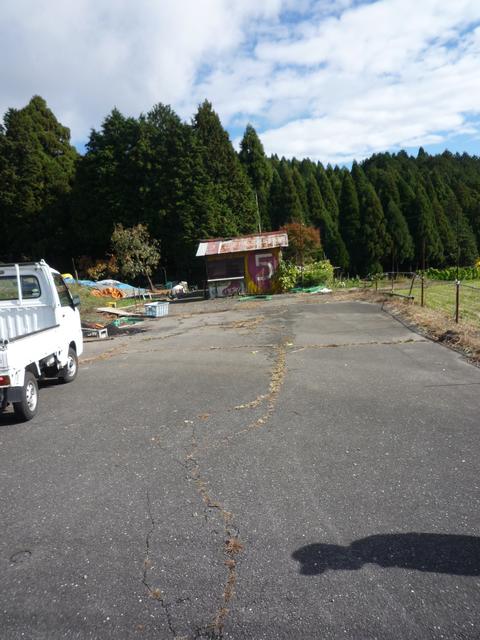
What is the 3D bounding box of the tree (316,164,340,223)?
[{"bbox_3d":[10.414,-11.873,54.390,2.970,12.500,2.970,0,6,0],"label":"tree"}]

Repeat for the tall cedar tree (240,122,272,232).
[{"bbox_3d":[1.321,-10.035,39.377,2.900,12.770,2.900,0,6,0],"label":"tall cedar tree"}]

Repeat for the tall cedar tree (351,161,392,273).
[{"bbox_3d":[14.062,-10.784,49.425,4.060,11.780,4.060,0,6,0],"label":"tall cedar tree"}]

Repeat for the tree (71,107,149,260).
[{"bbox_3d":[-9.222,-8.585,32.414,5.330,12.020,5.330,0,6,0],"label":"tree"}]

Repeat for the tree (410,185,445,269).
[{"bbox_3d":[20.099,-9.980,49.547,3.640,9.290,3.640,0,6,0],"label":"tree"}]

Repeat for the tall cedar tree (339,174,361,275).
[{"bbox_3d":[11.957,-10.534,50.470,2.520,10.860,2.520,0,6,0],"label":"tall cedar tree"}]

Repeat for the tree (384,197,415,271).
[{"bbox_3d":[16.780,-8.860,48.625,3.160,7.680,3.160,0,6,0],"label":"tree"}]

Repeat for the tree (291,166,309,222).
[{"bbox_3d":[6.875,-11.486,53.406,2.500,12.160,2.500,0,6,0],"label":"tree"}]

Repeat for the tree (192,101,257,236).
[{"bbox_3d":[-1.070,-8.751,31.901,4.420,12.290,4.420,0,6,0],"label":"tree"}]

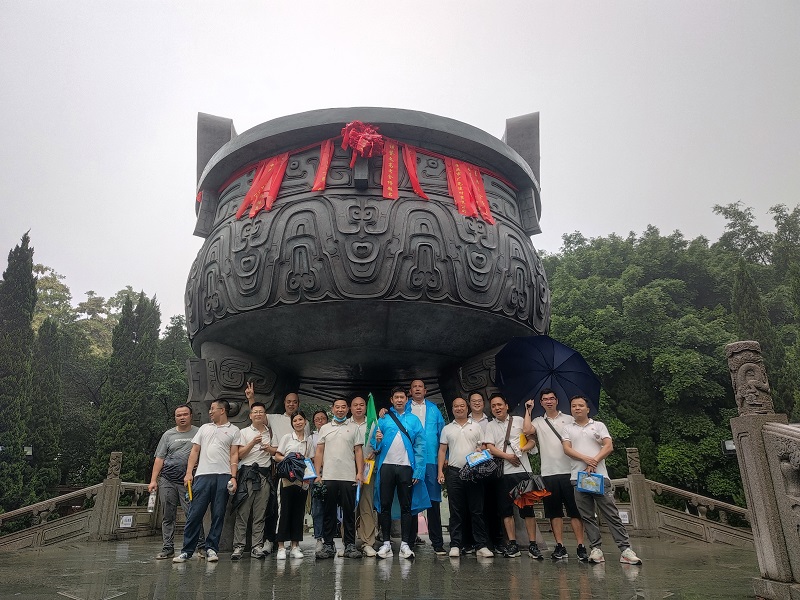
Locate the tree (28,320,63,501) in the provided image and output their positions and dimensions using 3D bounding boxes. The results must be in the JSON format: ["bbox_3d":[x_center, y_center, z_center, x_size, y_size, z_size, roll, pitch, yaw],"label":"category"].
[{"bbox_3d":[-9.530,3.129,14.787,1.500,5.512,1.500,0,-19,0],"label":"tree"}]

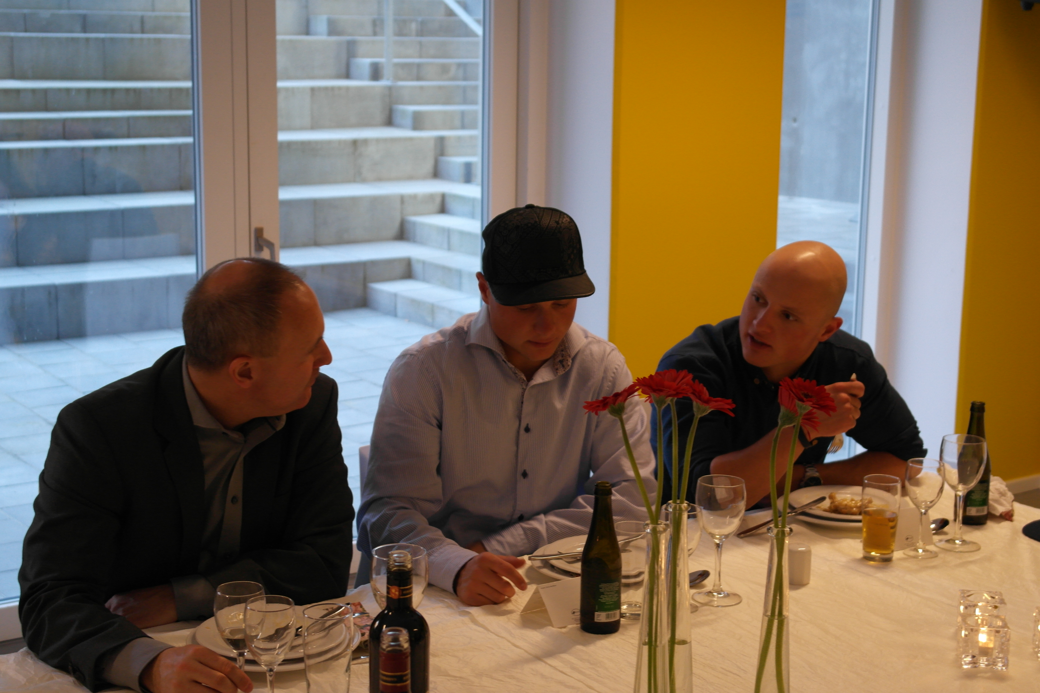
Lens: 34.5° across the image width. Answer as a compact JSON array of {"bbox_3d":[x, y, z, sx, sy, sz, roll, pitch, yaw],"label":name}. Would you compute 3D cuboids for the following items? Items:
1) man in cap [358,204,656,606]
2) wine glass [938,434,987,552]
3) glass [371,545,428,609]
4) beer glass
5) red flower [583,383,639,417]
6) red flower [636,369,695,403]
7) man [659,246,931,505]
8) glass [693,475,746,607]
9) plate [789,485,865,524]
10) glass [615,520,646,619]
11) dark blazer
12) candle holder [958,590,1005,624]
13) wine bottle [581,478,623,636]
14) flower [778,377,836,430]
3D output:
[{"bbox_3d":[-0.006,0.417,3.002,0.560,1.330,0.700,-4,12,-22],"label":"man in cap"},{"bbox_3d":[0.786,0.261,2.982,0.081,0.196,0.081,4,11,15],"label":"wine glass"},{"bbox_3d":[-0.166,0.380,2.325,0.083,0.198,0.083,1,11,0],"label":"glass"},{"bbox_3d":[0.631,0.302,2.933,0.066,0.142,0.066,1,11,0],"label":"beer glass"},{"bbox_3d":[0.118,0.070,2.170,0.075,0.034,0.075,-19,5,7],"label":"red flower"},{"bbox_3d":[0.186,0.051,2.170,0.075,0.036,0.075,1,2,5],"label":"red flower"},{"bbox_3d":[0.524,0.391,3.403,0.580,1.245,0.700,0,11,-3],"label":"man"},{"bbox_3d":[0.322,0.313,2.706,0.082,0.198,0.082,1,11,0],"label":"glass"},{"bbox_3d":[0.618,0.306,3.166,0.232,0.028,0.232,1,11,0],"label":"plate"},{"bbox_3d":[0.176,0.351,2.612,0.065,0.142,0.065,2,11,4],"label":"glass"},{"bbox_3d":[-0.540,0.356,2.650,0.560,0.670,0.480,-8,14,-37],"label":"dark blazer"},{"bbox_3d":[0.708,0.414,2.572,0.065,0.061,0.064,3,11,9],"label":"candle holder"},{"bbox_3d":[0.125,0.319,2.543,0.061,0.229,0.061,1,11,0],"label":"wine bottle"},{"bbox_3d":[0.374,0.076,2.181,0.074,0.070,0.071,-6,13,-30],"label":"flower"}]

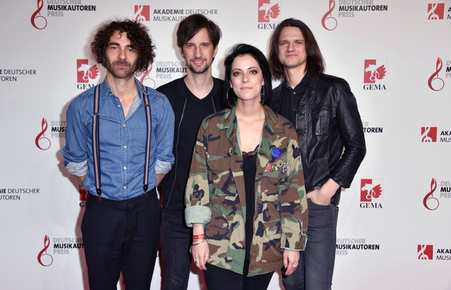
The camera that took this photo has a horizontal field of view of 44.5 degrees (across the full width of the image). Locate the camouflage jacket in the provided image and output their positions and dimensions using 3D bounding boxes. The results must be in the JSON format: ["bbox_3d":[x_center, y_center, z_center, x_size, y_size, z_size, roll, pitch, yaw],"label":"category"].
[{"bbox_3d":[0.088,0.185,2.380,0.530,0.720,0.310,0,6,-1],"label":"camouflage jacket"}]

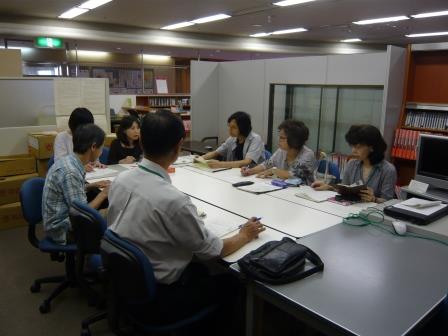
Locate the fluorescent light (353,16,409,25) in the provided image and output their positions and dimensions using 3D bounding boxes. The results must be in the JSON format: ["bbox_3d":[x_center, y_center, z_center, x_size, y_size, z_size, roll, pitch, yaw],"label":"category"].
[{"bbox_3d":[3.324,-3.147,7.679,0.300,0.070,1.220,-9,16,-37],"label":"fluorescent light"}]

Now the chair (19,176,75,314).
[{"bbox_3d":[-1.080,0.470,2.530,0.590,0.840,0.560,-3,14,-16],"label":"chair"}]

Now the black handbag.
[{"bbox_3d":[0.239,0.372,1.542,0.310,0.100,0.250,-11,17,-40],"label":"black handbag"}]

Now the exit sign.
[{"bbox_3d":[-3.697,-2.651,7.694,0.570,0.220,0.100,-11,17,-38],"label":"exit sign"}]

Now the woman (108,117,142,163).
[{"bbox_3d":[-0.992,0.028,3.902,0.470,1.180,0.620,-9,16,-34],"label":"woman"}]

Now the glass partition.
[{"bbox_3d":[1.068,-0.532,4.155,0.080,0.840,1.520,-11,17,-38],"label":"glass partition"}]

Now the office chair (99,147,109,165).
[{"bbox_3d":[-1.057,0.172,3.820,0.560,0.840,0.580,-11,17,-40],"label":"office chair"}]

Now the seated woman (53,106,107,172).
[{"bbox_3d":[-1.213,0.130,3.108,0.580,1.240,0.470,-11,17,-40],"label":"seated woman"}]

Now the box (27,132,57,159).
[{"bbox_3d":[-1.962,-0.260,4.076,0.290,0.240,0.360,-11,17,-40],"label":"box"}]

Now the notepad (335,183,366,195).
[{"bbox_3d":[0.862,0.146,2.470,0.220,0.040,0.140,5,-31,20],"label":"notepad"}]

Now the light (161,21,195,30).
[{"bbox_3d":[-1.096,-3.367,8.580,0.280,0.070,1.210,-11,17,-38],"label":"light"}]

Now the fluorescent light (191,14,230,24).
[{"bbox_3d":[-0.292,-3.188,7.707,0.300,0.070,1.240,-9,16,-37],"label":"fluorescent light"}]

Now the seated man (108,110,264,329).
[{"bbox_3d":[-0.181,0.411,1.831,0.560,1.380,0.840,13,18,43],"label":"seated man"}]

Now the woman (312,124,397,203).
[{"bbox_3d":[0.984,0.291,2.693,0.520,1.210,0.660,12,18,42],"label":"woman"}]

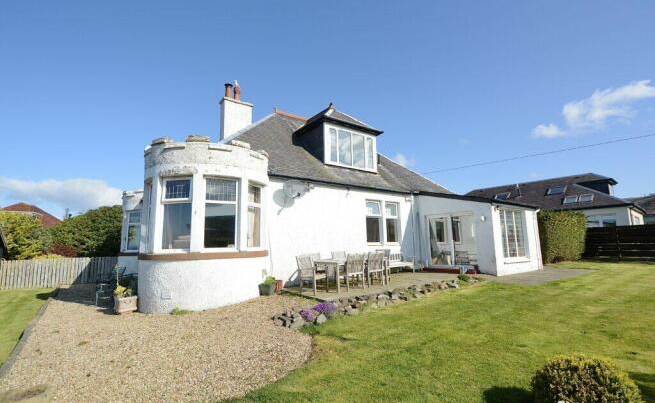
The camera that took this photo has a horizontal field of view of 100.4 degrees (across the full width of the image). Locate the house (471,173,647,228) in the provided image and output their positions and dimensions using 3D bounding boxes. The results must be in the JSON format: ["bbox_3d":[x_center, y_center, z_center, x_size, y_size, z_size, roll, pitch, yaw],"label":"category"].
[{"bbox_3d":[15.617,1.456,22.703,8.077,5.910,13.790,6,-11,-38],"label":"house"}]

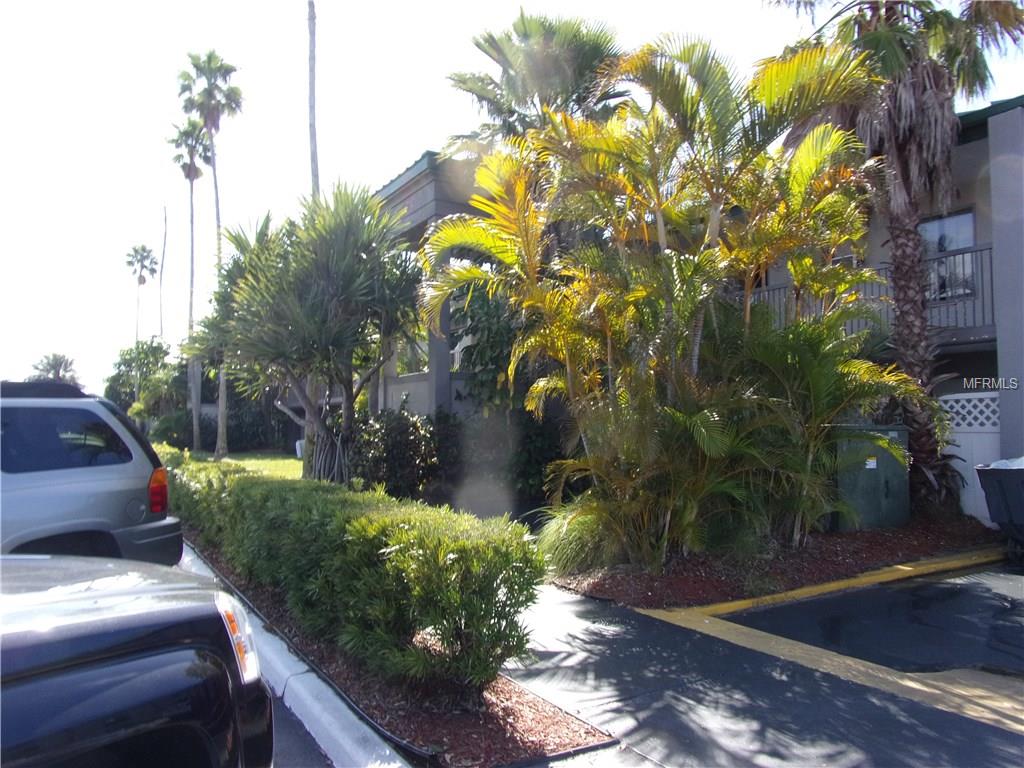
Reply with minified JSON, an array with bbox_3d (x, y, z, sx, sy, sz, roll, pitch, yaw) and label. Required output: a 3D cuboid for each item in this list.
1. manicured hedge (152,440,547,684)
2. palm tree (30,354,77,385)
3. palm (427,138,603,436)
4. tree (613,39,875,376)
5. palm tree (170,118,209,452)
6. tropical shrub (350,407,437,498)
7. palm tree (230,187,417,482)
[{"bbox_3d":[-3.537,1.432,8.964,1.120,0.950,12.000,2,-4,-33],"label":"manicured hedge"},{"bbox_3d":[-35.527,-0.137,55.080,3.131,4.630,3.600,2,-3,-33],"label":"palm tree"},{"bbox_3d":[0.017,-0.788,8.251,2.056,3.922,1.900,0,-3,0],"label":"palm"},{"bbox_3d":[2.613,-1.437,7.984,2.723,4.789,2.600,-1,-3,18],"label":"tree"},{"bbox_3d":[-16.033,-5.009,35.304,1.718,16.729,1.900,1,-3,-25],"label":"palm tree"},{"bbox_3d":[-1.946,1.235,11.652,1.412,1.730,1.300,0,-3,-9],"label":"tropical shrub"},{"bbox_3d":[-3.575,-0.715,13.454,3.306,5.910,3.400,1,-3,-15],"label":"palm tree"}]

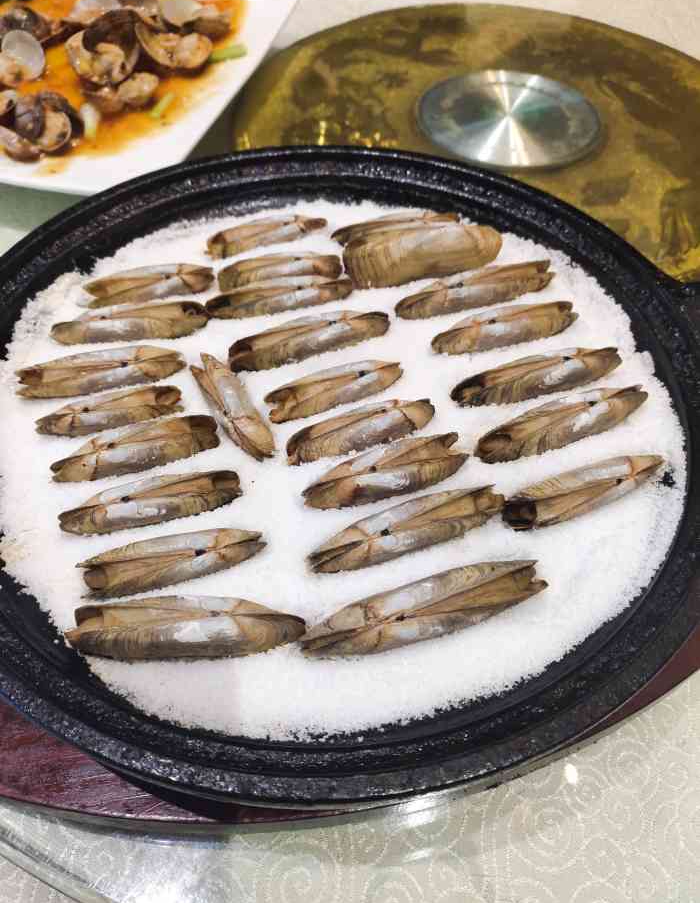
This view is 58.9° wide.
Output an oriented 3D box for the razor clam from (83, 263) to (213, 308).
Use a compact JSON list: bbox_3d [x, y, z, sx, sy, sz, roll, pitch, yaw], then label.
[{"bbox_3d":[-0.087,-0.072,0.269,0.054,0.014,0.016,-10,55,-7],"label":"razor clam"}]

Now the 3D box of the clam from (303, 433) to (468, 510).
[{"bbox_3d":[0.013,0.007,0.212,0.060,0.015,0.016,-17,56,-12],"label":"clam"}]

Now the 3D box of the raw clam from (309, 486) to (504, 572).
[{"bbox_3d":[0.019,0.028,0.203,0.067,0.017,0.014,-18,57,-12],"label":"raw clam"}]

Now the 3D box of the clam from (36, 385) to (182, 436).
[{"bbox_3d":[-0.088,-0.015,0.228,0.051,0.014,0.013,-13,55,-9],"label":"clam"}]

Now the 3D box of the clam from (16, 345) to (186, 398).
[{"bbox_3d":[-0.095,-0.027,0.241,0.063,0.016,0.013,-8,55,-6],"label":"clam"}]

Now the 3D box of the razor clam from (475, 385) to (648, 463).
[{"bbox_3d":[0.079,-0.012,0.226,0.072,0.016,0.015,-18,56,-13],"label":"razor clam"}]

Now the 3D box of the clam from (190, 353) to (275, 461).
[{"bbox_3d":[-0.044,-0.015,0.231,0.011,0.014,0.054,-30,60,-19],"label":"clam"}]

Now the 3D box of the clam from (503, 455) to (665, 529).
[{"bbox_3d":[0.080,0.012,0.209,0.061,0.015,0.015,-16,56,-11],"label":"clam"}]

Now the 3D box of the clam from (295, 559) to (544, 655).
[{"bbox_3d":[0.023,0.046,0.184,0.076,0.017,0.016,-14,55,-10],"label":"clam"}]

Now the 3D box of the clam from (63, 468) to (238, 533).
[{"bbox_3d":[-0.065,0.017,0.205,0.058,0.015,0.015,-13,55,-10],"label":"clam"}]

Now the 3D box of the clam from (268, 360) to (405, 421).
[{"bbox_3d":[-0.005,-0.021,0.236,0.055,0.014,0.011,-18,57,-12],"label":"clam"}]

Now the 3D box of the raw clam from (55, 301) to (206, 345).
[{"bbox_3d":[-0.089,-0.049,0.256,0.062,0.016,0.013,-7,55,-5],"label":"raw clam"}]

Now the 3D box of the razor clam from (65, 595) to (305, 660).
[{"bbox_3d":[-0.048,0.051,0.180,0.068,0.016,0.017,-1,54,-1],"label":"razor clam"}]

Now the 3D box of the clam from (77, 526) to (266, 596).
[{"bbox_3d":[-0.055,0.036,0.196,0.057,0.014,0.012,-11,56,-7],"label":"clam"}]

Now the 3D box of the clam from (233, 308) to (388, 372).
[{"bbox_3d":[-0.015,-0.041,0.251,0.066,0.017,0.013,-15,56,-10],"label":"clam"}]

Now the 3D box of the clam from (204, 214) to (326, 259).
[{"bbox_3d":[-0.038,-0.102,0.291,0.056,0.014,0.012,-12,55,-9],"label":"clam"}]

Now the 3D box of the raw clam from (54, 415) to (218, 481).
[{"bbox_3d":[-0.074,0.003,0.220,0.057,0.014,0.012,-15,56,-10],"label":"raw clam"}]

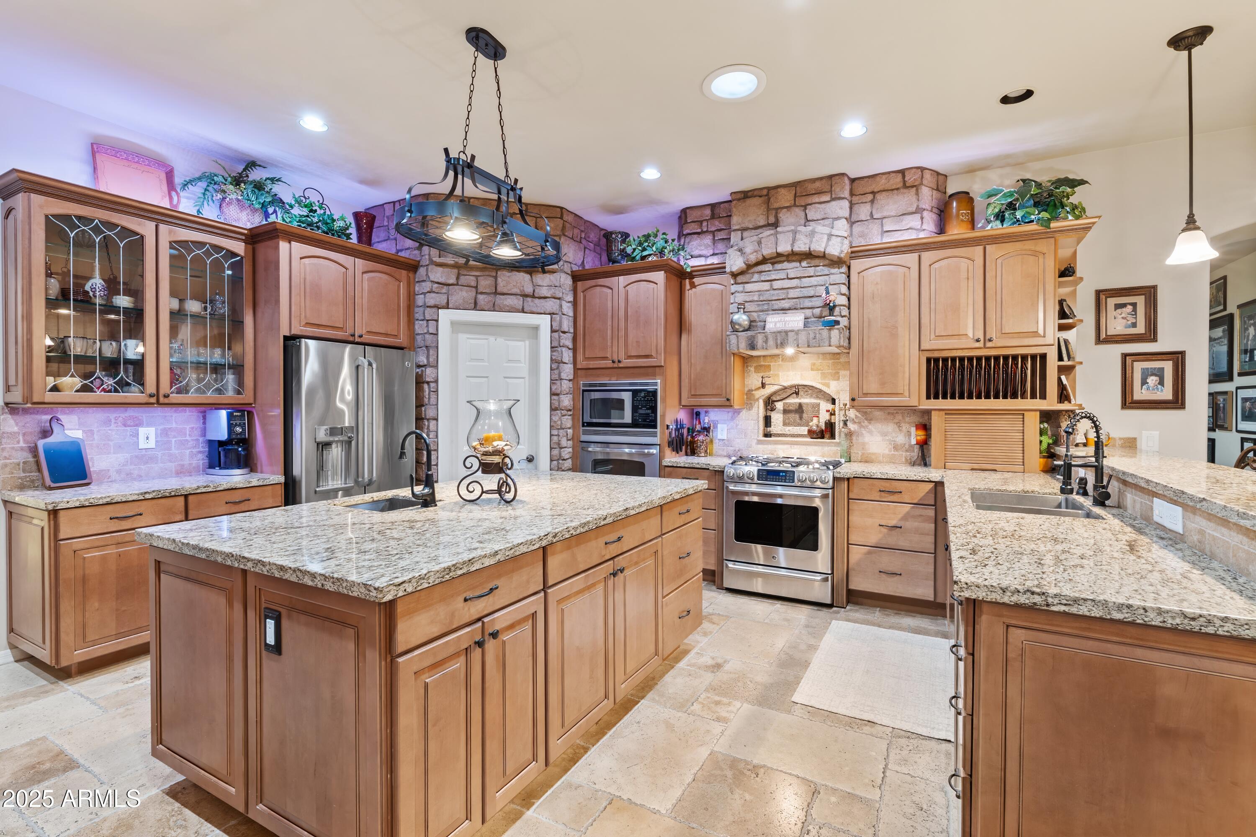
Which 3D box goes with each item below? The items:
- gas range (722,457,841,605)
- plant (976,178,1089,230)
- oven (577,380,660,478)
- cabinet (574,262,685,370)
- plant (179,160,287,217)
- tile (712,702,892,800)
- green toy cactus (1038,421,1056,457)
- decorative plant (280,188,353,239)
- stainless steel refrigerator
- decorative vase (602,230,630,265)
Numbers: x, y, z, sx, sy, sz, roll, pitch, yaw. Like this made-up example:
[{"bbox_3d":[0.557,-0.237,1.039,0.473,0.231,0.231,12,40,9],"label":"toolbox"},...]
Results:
[{"bbox_3d":[1.186,0.800,4.420,0.757,0.940,0.710,0,1,28],"label":"gas range"},{"bbox_3d":[2.671,-1.375,3.924,0.590,0.360,0.400,0,1,28],"label":"plant"},{"bbox_3d":[0.059,0.248,4.957,0.750,1.110,0.580,1,1,29],"label":"oven"},{"bbox_3d":[0.043,-0.830,5.146,0.870,0.840,0.630,1,1,28],"label":"cabinet"},{"bbox_3d":[-2.596,-1.519,3.900,0.380,0.330,0.580,0,1,28],"label":"plant"},{"bbox_3d":[0.696,1.310,2.361,0.613,0.015,0.423,1,1,28],"label":"tile"},{"bbox_3d":[2.757,0.136,3.922,0.125,0.230,0.065,1,2,32],"label":"green toy cactus"},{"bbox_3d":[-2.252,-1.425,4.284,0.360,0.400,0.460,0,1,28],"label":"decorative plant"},{"bbox_3d":[-2.150,0.388,4.284,0.800,1.775,0.900,0,1,28],"label":"stainless steel refrigerator"},{"bbox_3d":[-0.110,-1.430,5.192,0.235,0.370,0.235,0,1,0],"label":"decorative vase"}]

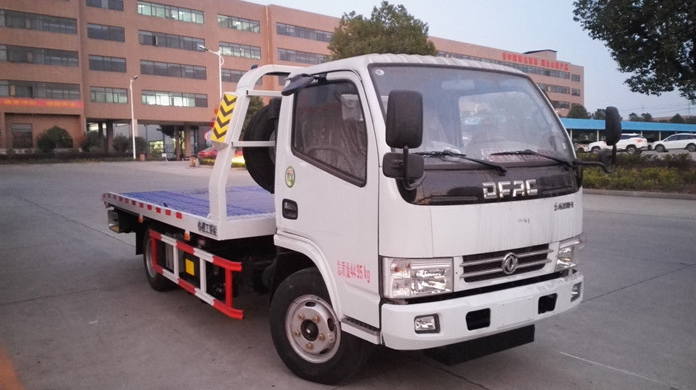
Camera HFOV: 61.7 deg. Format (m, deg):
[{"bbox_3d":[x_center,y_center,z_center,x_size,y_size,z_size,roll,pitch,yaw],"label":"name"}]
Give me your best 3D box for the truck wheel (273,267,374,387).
[{"bbox_3d":[-0.185,0.862,3.851,0.760,0.760,0.210,2,5,34],"label":"truck wheel"}]

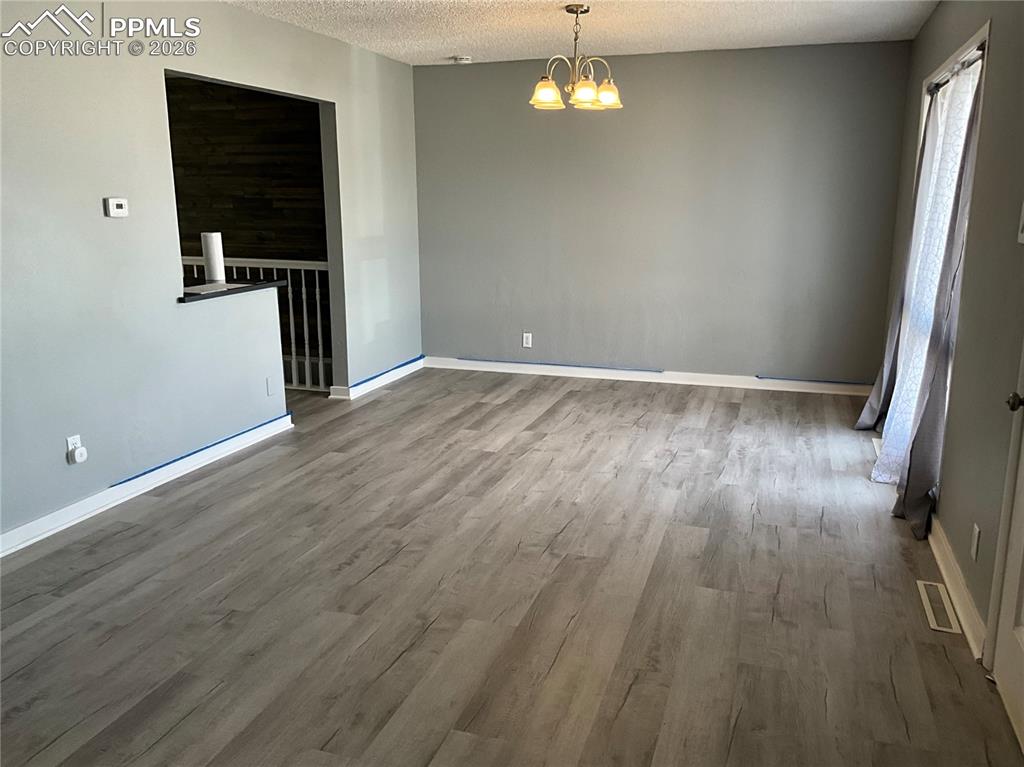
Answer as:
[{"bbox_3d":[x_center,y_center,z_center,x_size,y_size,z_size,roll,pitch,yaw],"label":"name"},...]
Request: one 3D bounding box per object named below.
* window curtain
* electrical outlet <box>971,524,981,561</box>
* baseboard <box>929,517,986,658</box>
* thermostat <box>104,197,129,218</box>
[{"bbox_3d":[2.002,-0.512,4.292,0.257,2.010,1.861,4,13,18],"label":"window curtain"},{"bbox_3d":[1.550,0.527,2.869,0.012,0.115,0.071,4,13,18],"label":"electrical outlet"},{"bbox_3d":[1.629,0.722,3.158,0.020,0.089,1.040,4,13,18],"label":"baseboard"},{"bbox_3d":[-1.794,-0.801,3.905,0.027,0.075,0.109,4,13,18],"label":"thermostat"}]

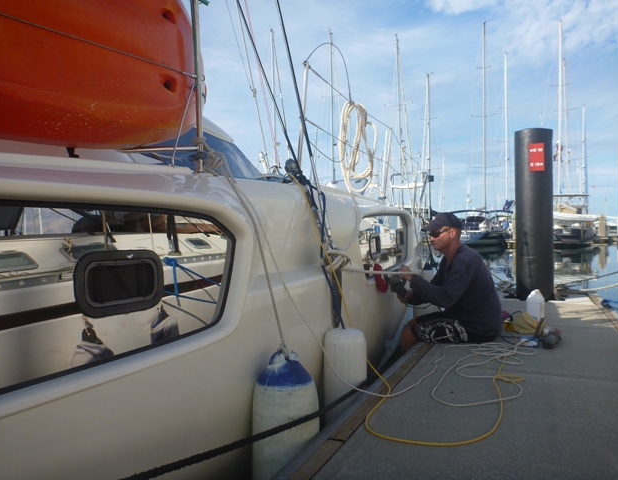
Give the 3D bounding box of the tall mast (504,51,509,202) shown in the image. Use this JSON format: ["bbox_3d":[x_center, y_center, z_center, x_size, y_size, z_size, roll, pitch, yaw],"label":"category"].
[{"bbox_3d":[14.878,-8.400,39.000,0.220,11.752,0.220,-1,1,24],"label":"tall mast"}]

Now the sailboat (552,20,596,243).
[{"bbox_3d":[18.435,-7.932,37.500,4.000,16.800,12.000,-1,1,24],"label":"sailboat"}]

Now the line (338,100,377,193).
[{"bbox_3d":[0.330,-0.650,3.600,0.280,0.640,0.180,-1,0,6],"label":"line"}]

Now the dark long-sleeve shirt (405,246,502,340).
[{"bbox_3d":[0.985,0.331,3.530,0.590,0.580,0.480,-1,0,13],"label":"dark long-sleeve shirt"}]

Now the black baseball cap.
[{"bbox_3d":[0.909,-0.120,3.550,0.270,0.135,0.180,-1,0,13],"label":"black baseball cap"}]

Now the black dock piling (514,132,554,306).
[{"bbox_3d":[2.456,-0.273,5.650,0.410,1.900,0.410,-1,1,24],"label":"black dock piling"}]

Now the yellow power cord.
[{"bbox_3d":[0.595,0.160,2.820,1.150,1.070,2.100,-1,1,24],"label":"yellow power cord"}]

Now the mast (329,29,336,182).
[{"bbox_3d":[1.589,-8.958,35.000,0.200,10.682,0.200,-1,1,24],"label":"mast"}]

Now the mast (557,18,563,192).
[{"bbox_3d":[18.666,-9.705,38.500,0.220,13.535,0.220,-1,1,24],"label":"mast"}]

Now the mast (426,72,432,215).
[{"bbox_3d":[9.233,-7.302,40.000,0.220,11.281,0.220,-1,1,24],"label":"mast"}]

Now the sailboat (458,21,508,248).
[{"bbox_3d":[12.735,-8.037,38.000,3.900,17.000,12.000,-1,1,24],"label":"sailboat"}]

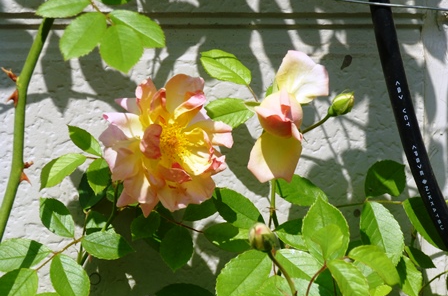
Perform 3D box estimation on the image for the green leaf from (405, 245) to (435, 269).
[{"bbox_3d":[0.142,0.079,1.250,0.029,0.012,0.015,38,63,23],"label":"green leaf"}]

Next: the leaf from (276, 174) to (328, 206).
[{"bbox_3d":[0.049,0.027,1.080,0.037,0.020,0.007,19,-33,0],"label":"leaf"}]

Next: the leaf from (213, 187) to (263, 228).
[{"bbox_3d":[0.011,0.044,1.240,0.047,0.027,0.014,40,-19,17],"label":"leaf"}]

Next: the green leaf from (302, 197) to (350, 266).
[{"bbox_3d":[0.071,0.058,1.200,0.032,0.050,0.015,0,-20,0],"label":"green leaf"}]

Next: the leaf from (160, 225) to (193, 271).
[{"bbox_3d":[-0.030,0.063,1.080,0.021,0.032,0.006,5,-25,0],"label":"leaf"}]

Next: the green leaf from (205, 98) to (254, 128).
[{"bbox_3d":[0.005,-0.023,1.165,0.035,0.022,0.009,-9,-17,-3],"label":"green leaf"}]

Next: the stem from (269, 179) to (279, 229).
[{"bbox_3d":[0.036,0.041,1.240,0.007,0.036,0.007,0,6,0],"label":"stem"}]

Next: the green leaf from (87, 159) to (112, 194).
[{"bbox_3d":[-0.085,0.019,1.165,0.017,0.026,0.008,7,-14,2],"label":"green leaf"}]

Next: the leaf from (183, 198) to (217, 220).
[{"bbox_3d":[-0.018,0.044,1.260,0.028,0.020,0.012,-15,-24,-7],"label":"leaf"}]

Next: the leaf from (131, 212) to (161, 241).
[{"bbox_3d":[-0.053,0.054,1.185,0.017,0.026,0.006,35,-14,10],"label":"leaf"}]

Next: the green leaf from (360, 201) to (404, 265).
[{"bbox_3d":[0.106,0.057,1.155,0.026,0.049,0.013,-18,-18,-12],"label":"green leaf"}]

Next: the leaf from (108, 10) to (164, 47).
[{"bbox_3d":[-0.052,-0.071,1.030,0.040,0.020,0.008,29,-25,5],"label":"leaf"}]

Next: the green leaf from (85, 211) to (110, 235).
[{"bbox_3d":[-0.093,0.055,1.260,0.021,0.023,0.013,0,-25,0],"label":"green leaf"}]

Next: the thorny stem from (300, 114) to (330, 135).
[{"bbox_3d":[0.062,-0.016,1.165,0.022,0.003,0.004,-33,0,0],"label":"thorny stem"}]

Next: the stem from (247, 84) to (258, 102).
[{"bbox_3d":[0.018,-0.034,1.060,0.002,0.013,0.002,-30,-9,0],"label":"stem"}]

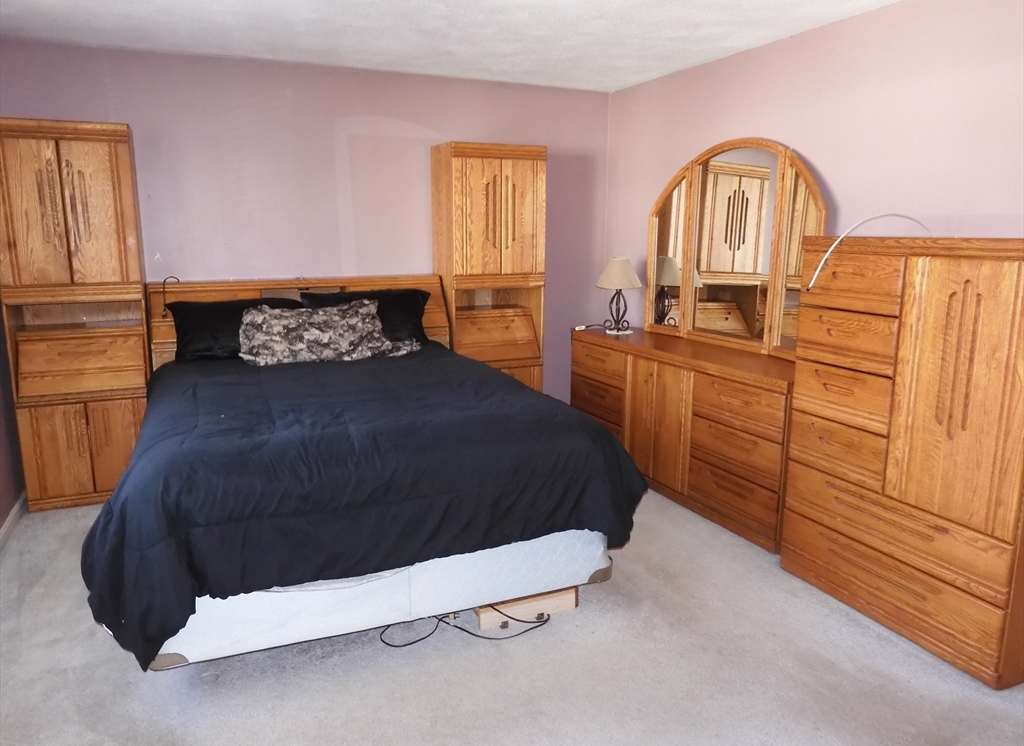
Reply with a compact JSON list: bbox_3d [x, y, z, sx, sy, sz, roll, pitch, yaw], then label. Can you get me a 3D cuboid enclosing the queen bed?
[{"bbox_3d":[-0.808,0.192,3.407,1.800,1.140,2.620,-5,12,-22],"label":"queen bed"}]

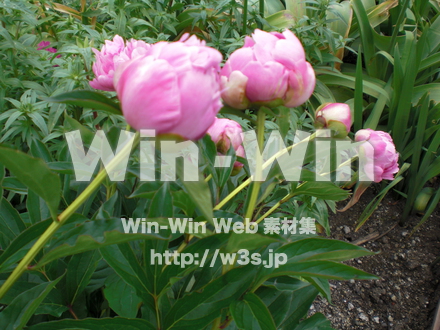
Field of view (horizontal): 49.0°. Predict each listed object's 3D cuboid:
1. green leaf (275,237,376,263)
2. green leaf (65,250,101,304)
[{"bbox_3d":[0.114,0.091,0.520,0.109,0.014,0.034,1,28,0],"label":"green leaf"},{"bbox_3d":[-0.166,0.136,0.600,0.040,0.015,0.090,22,63,18],"label":"green leaf"}]

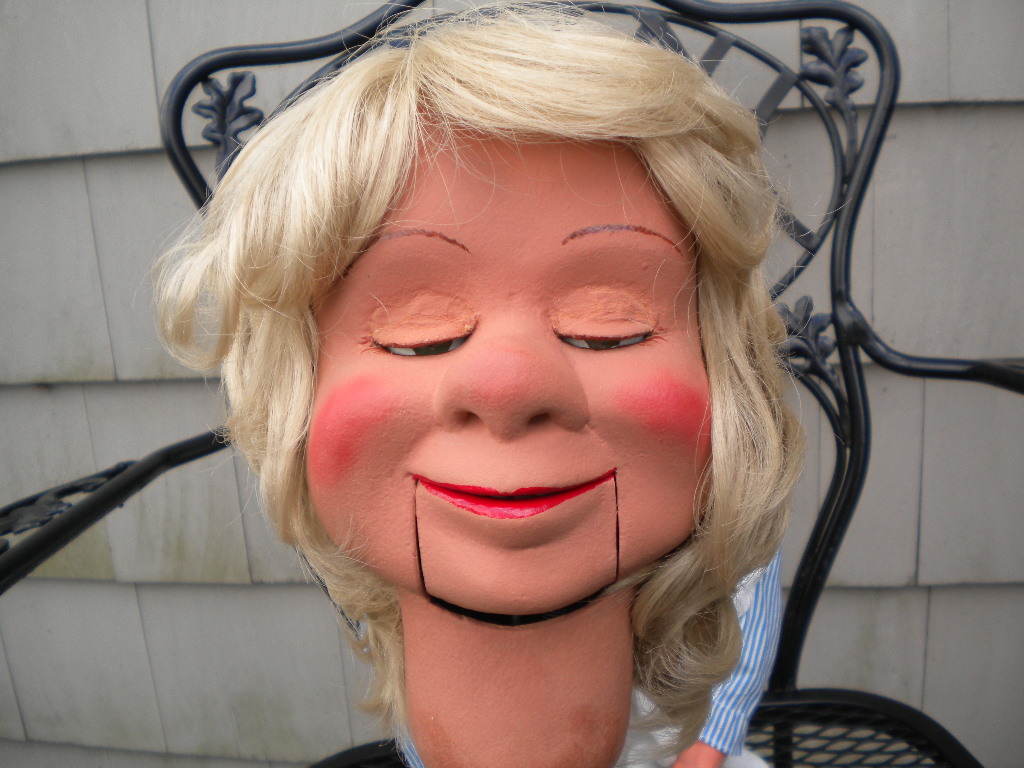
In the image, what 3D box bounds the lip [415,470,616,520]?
[{"bbox_3d":[0.001,0.039,0.363,0.071,0.017,0.016,-2,6,0],"label":"lip"}]

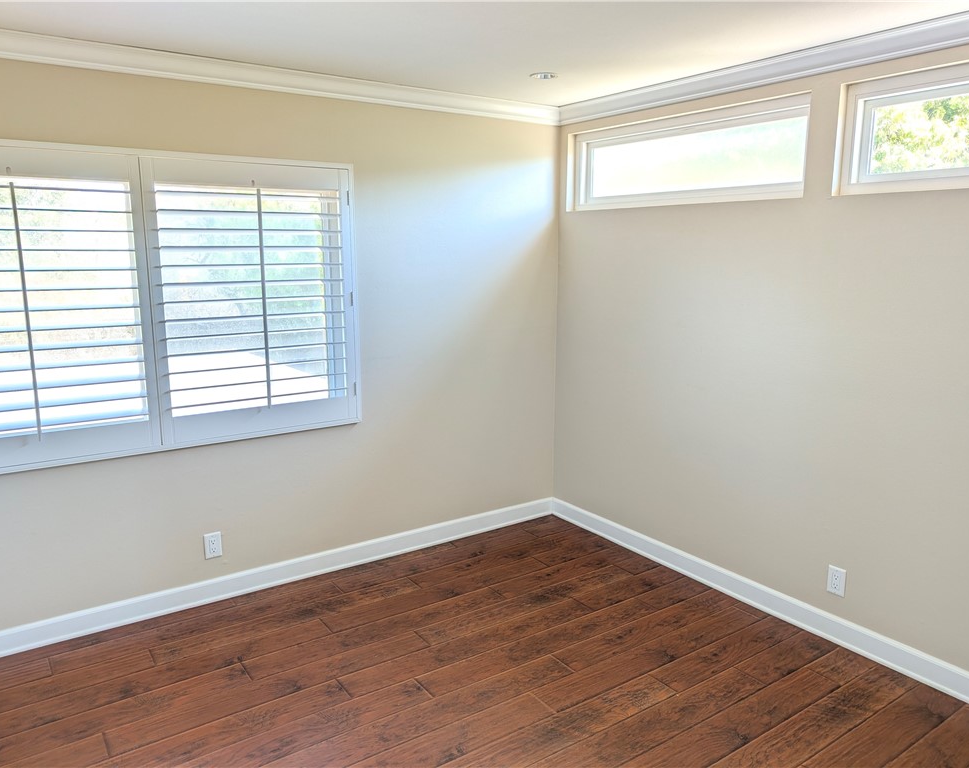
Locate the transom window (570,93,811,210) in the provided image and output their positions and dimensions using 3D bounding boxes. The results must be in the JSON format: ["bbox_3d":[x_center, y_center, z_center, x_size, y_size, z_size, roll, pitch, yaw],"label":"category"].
[{"bbox_3d":[0.899,-1.056,3.377,0.085,0.410,1.420,-7,13,-34],"label":"transom window"}]

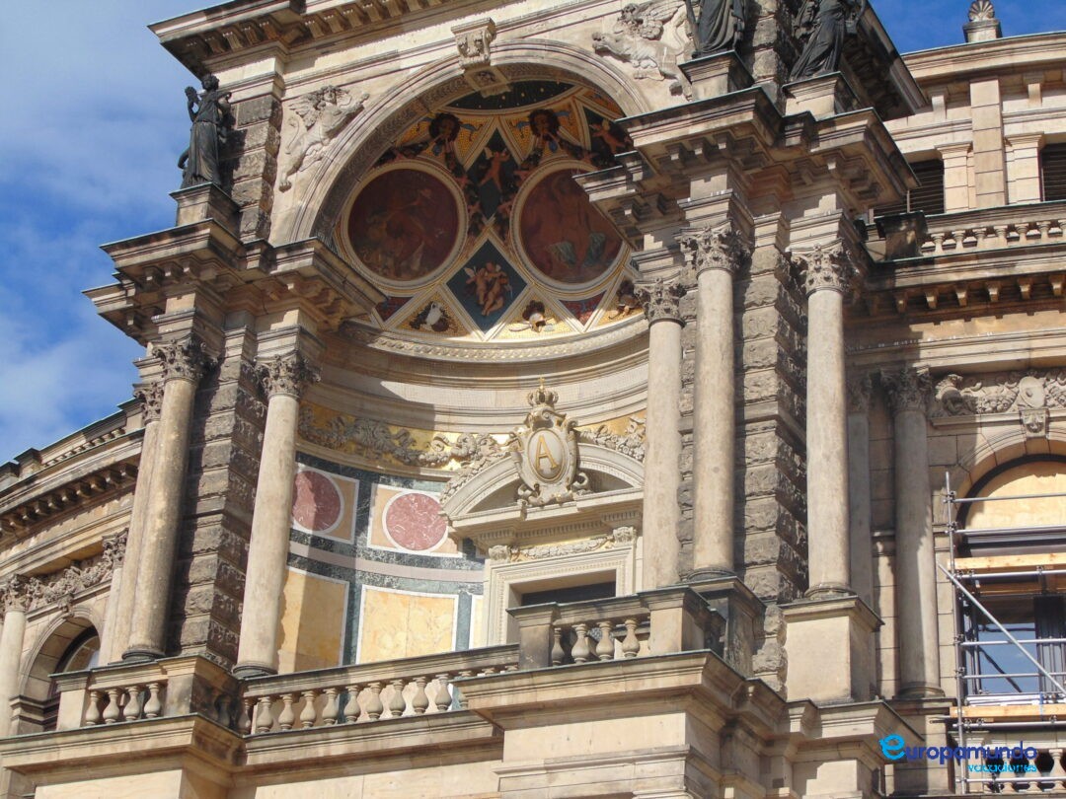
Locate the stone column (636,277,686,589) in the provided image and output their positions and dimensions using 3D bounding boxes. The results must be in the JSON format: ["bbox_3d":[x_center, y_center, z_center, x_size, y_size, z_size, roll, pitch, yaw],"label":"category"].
[{"bbox_3d":[1.644,0.739,27.549,0.724,4.813,0.724,2,-26,1],"label":"stone column"}]

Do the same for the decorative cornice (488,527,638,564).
[{"bbox_3d":[0.424,2.239,33.391,2.480,0.289,0.270,-10,-28,25],"label":"decorative cornice"}]

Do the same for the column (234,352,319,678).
[{"bbox_3d":[-3.598,1.729,30.092,0.724,4.813,0.724,-10,-29,25],"label":"column"}]

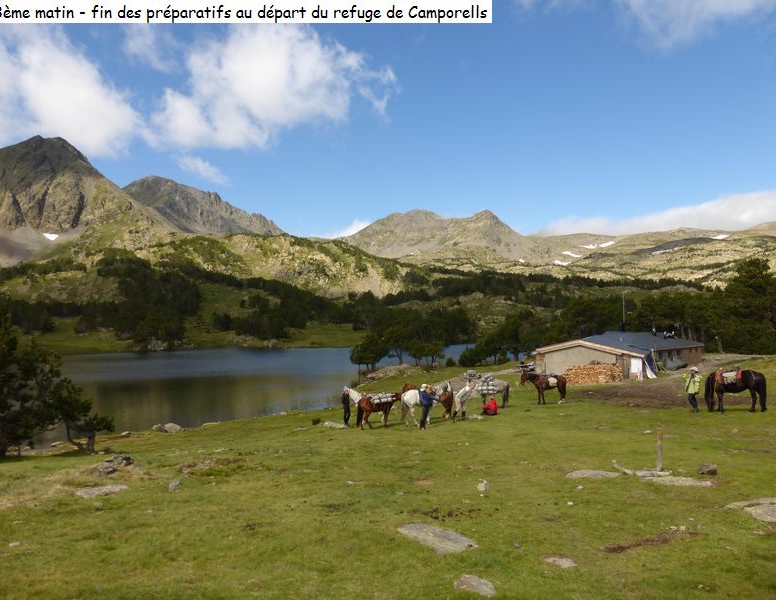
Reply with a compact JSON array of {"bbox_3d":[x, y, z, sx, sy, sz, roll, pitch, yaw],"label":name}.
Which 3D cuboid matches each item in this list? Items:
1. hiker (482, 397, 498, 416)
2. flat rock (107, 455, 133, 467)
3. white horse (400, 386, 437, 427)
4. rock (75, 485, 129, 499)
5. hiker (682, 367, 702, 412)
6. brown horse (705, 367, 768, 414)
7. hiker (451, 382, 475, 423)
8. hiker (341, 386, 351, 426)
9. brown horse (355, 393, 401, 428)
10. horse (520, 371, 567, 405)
[{"bbox_3d":[4.358,4.529,23.700,0.780,0.860,0.550,-1,-1,12],"label":"hiker"},{"bbox_3d":[-7.067,4.233,14.607,0.640,0.220,0.480,2,-4,-25],"label":"flat rock"},{"bbox_3d":[1.317,4.133,21.854,2.150,1.680,0.600,3,-5,-42],"label":"white horse"},{"bbox_3d":[-5.991,3.961,11.604,1.000,0.130,0.650,2,-4,-24],"label":"rock"},{"bbox_3d":[11.528,3.415,21.000,0.680,1.730,0.500,0,-2,-37],"label":"hiker"},{"bbox_3d":[13.030,3.431,20.800,2.300,1.720,0.700,-1,-1,10],"label":"brown horse"},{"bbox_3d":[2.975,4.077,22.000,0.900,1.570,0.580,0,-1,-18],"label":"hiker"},{"bbox_3d":[-1.826,4.651,24.000,0.400,1.660,0.480,-1,-2,37],"label":"hiker"},{"bbox_3d":[-0.216,4.237,21.850,2.100,1.550,0.600,3,-5,-38],"label":"brown horse"},{"bbox_3d":[8.015,4.511,28.556,2.300,1.720,0.550,1,-4,-17],"label":"horse"}]

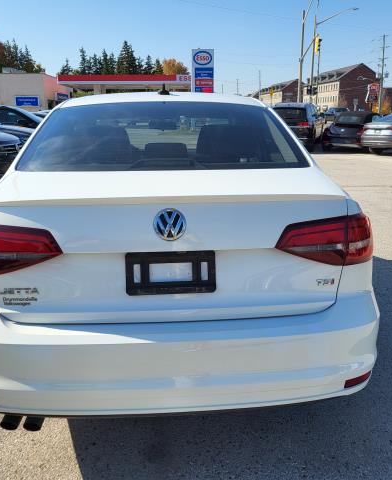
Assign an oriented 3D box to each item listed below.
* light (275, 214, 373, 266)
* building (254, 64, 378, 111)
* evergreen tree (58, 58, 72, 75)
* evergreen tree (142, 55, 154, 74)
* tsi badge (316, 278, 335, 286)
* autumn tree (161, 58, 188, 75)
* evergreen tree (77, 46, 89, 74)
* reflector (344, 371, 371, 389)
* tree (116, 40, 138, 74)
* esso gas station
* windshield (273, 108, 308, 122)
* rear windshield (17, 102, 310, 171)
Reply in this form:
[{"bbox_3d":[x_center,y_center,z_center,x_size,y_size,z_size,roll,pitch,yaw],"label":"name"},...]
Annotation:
[{"bbox_3d":[0.520,0.004,1.896,0.480,0.205,0.270,-3,15,-11],"label":"light"},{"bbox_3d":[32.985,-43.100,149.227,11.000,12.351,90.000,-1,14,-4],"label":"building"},{"bbox_3d":[-19.908,-23.276,74.515,2.800,9.140,2.800,0,15,0],"label":"evergreen tree"},{"bbox_3d":[-7.232,-23.553,74.441,2.800,9.710,2.800,0,15,0],"label":"evergreen tree"},{"bbox_3d":[0.489,0.159,1.818,0.072,0.030,0.008,-3,15,-11],"label":"tsi badge"},{"bbox_3d":[-3.572,-24.968,81.354,6.000,10.825,6.000,-1,14,-4],"label":"autumn tree"},{"bbox_3d":[-17.210,-24.103,74.293,2.800,10.850,2.800,0,15,0],"label":"evergreen tree"},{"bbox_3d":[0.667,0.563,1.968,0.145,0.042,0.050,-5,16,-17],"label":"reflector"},{"bbox_3d":[-11.694,-27.269,83.864,5.500,14.066,5.500,-1,14,-4],"label":"tree"},{"bbox_3d":[-5.863,-15.257,48.711,16.200,7.000,10.000,0,15,0],"label":"esso gas station"},{"bbox_3d":[3.388,-4.463,17.232,1.200,0.500,0.160,5,3,17],"label":"windshield"},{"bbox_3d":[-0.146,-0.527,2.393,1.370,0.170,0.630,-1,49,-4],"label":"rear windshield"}]

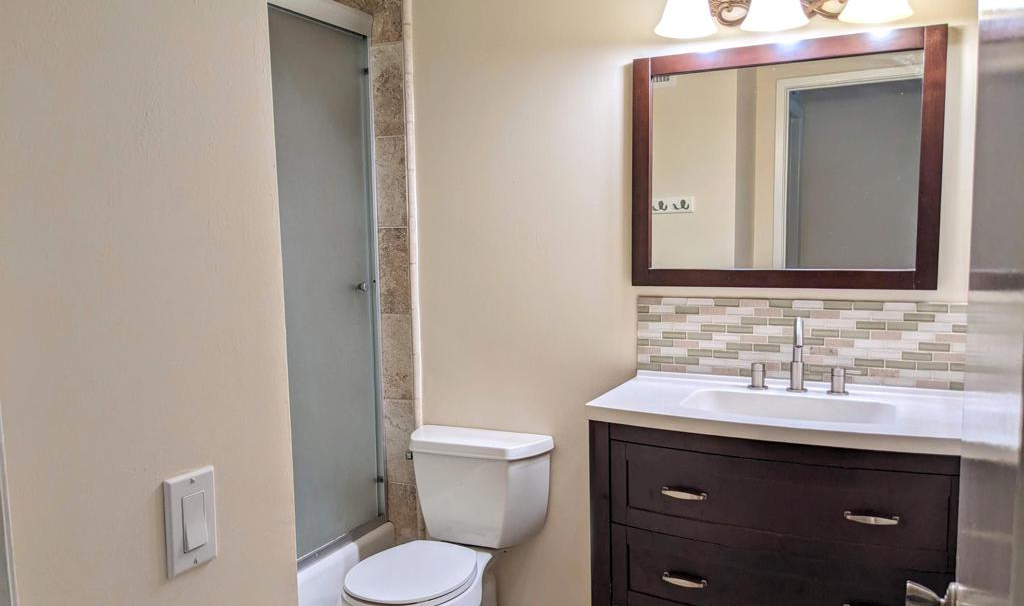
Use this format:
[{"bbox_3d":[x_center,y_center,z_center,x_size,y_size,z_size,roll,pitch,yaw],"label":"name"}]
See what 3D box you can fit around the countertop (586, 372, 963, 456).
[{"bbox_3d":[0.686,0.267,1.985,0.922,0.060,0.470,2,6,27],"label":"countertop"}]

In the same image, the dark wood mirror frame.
[{"bbox_3d":[0.711,-0.364,2.153,0.790,0.647,0.026,2,6,27],"label":"dark wood mirror frame"}]

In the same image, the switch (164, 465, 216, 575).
[{"bbox_3d":[-0.379,0.262,0.954,0.012,0.115,0.070,2,6,27],"label":"switch"}]

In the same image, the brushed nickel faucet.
[{"bbox_3d":[0.736,0.137,2.063,0.050,0.206,0.155,1,6,19],"label":"brushed nickel faucet"}]

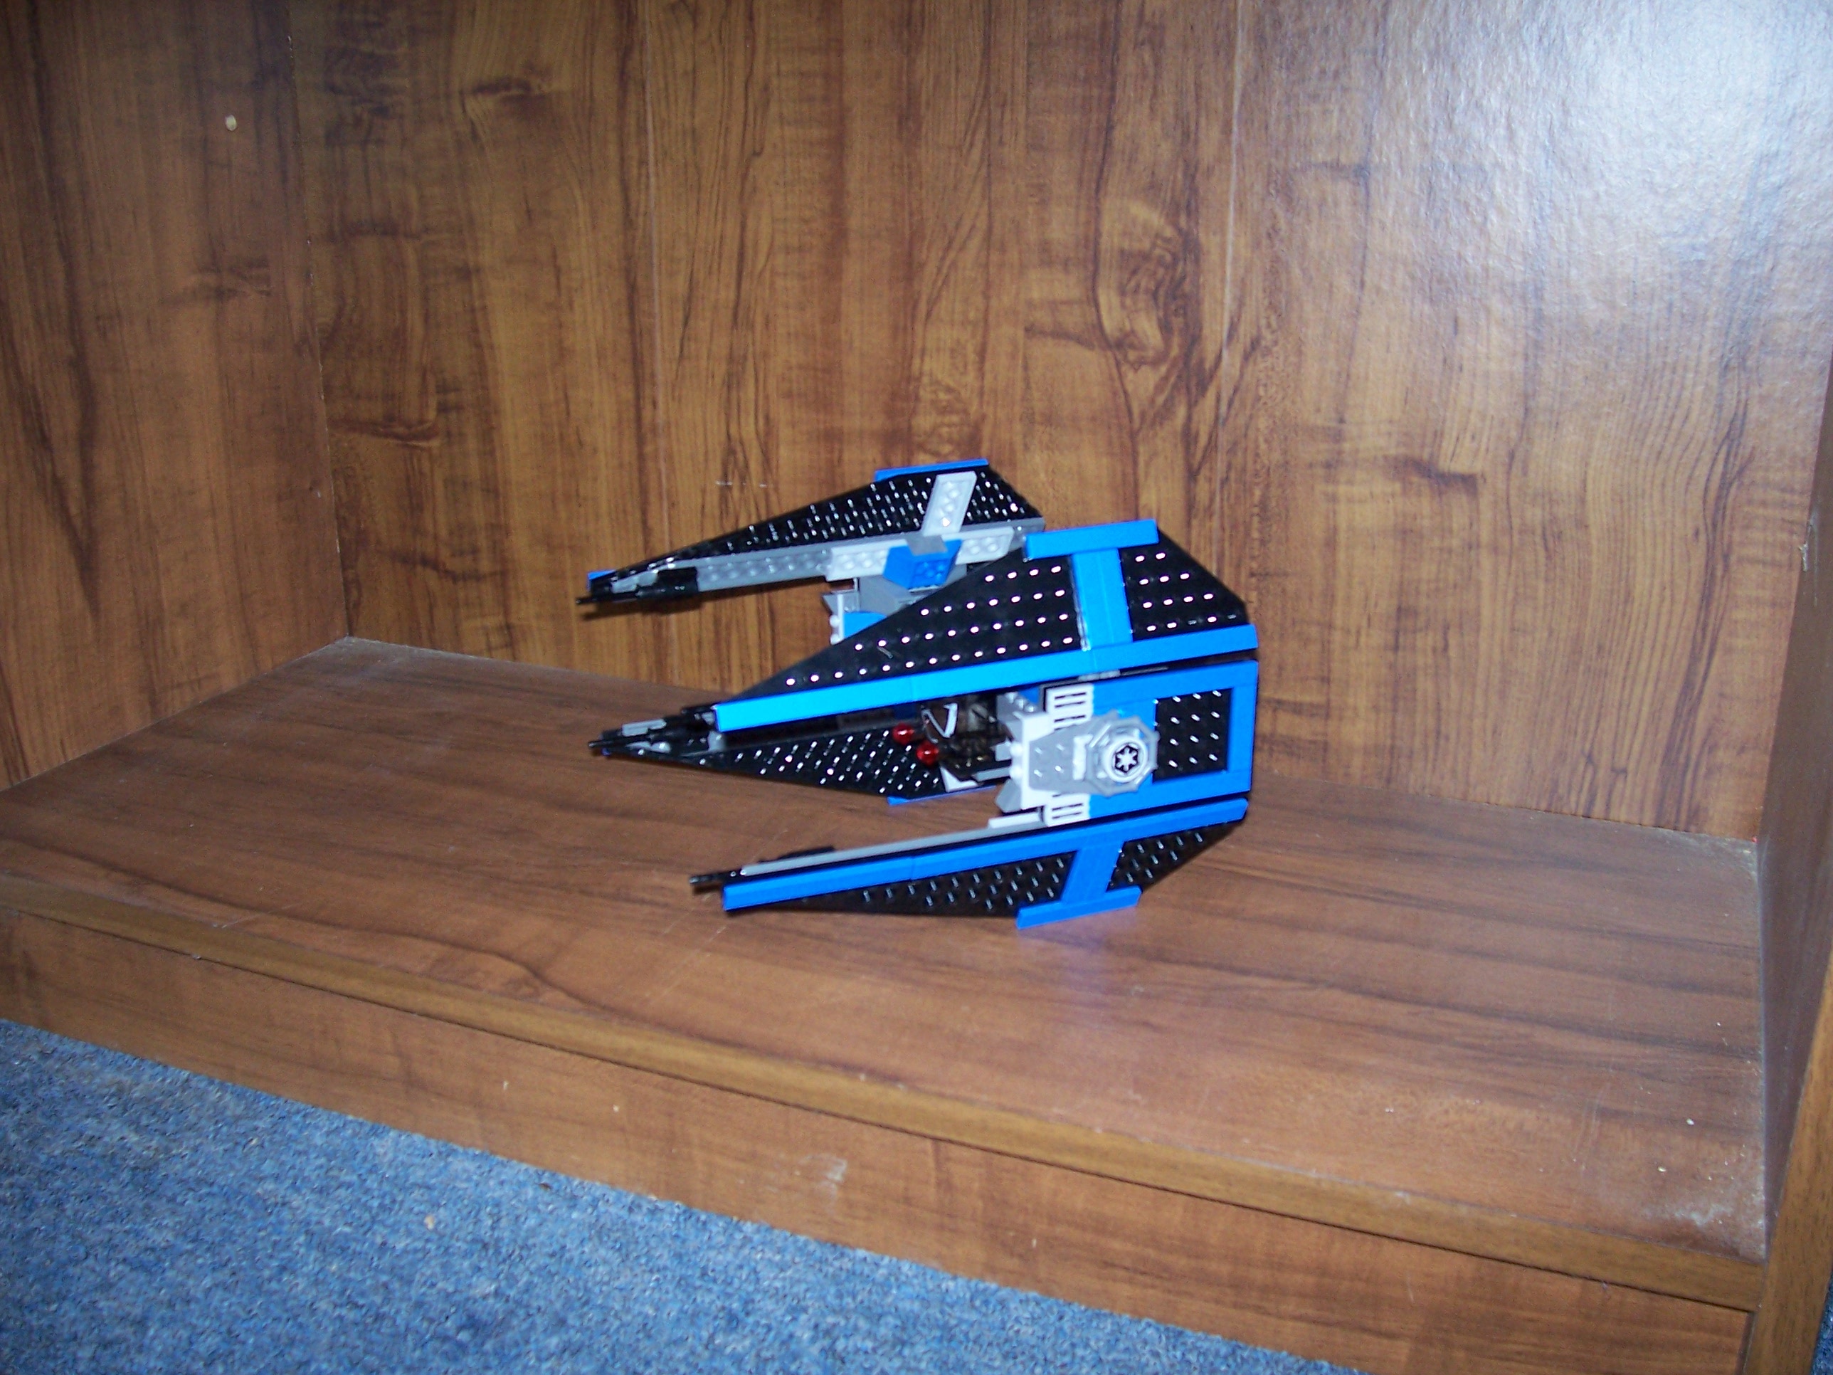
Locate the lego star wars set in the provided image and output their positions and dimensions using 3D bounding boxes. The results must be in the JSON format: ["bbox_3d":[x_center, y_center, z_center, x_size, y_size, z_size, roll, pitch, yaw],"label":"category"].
[{"bbox_3d":[-0.009,0.002,0.663,0.203,0.145,0.184,-8,21,-22],"label":"lego star wars set"}]

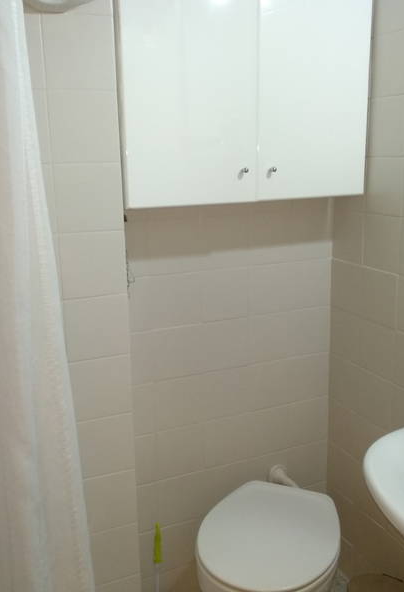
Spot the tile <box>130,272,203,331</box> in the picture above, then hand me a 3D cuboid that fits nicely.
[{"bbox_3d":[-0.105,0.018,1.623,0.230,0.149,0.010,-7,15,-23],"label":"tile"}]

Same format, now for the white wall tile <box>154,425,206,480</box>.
[{"bbox_3d":[-0.062,0.454,1.744,0.151,0.149,0.010,-7,15,-23],"label":"white wall tile"}]

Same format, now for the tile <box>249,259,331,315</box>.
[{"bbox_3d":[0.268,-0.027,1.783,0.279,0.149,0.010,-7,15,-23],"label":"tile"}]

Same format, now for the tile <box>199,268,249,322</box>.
[{"bbox_3d":[0.070,-0.003,1.698,0.151,0.149,0.010,-7,15,-23],"label":"tile"}]

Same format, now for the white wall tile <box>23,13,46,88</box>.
[{"bbox_3d":[-0.395,-0.493,1.183,0.148,0.149,0.010,-7,15,-23],"label":"white wall tile"}]

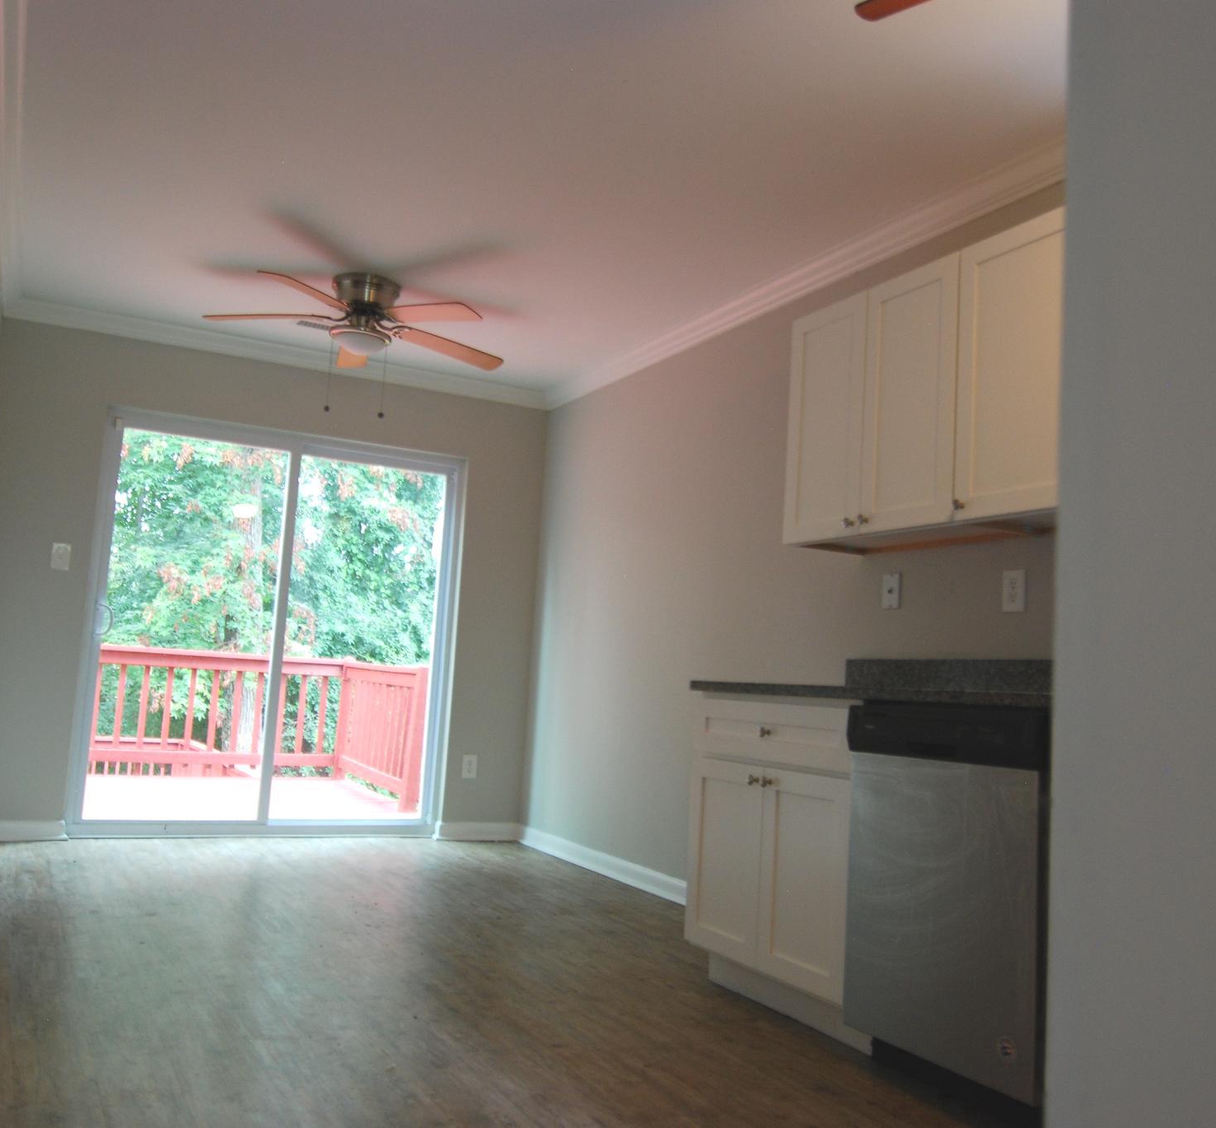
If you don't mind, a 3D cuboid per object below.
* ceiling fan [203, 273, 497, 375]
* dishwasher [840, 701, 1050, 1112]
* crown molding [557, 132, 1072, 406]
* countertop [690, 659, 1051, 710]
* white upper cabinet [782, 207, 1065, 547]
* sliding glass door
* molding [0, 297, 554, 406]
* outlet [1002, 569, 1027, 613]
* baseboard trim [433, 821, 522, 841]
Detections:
[{"bbox_3d":[-1.014,-1.019,4.705,1.290,0.300,1.270,6,-7,-26],"label":"ceiling fan"},{"bbox_3d":[1.005,0.770,2.682,0.615,0.825,0.618,6,-7,-28],"label":"dishwasher"},{"bbox_3d":[0.466,-1.049,4.809,0.080,0.085,3.690,6,-7,-28],"label":"crown molding"},{"bbox_3d":[0.907,0.312,3.021,0.684,0.140,1.450,6,-7,-28],"label":"countertop"},{"bbox_3d":[1.027,-0.461,3.349,0.325,0.767,1.150,6,-7,-28],"label":"white upper cabinet"},{"bbox_3d":[-1.658,0.345,5.734,1.810,2.040,0.120,6,-7,-26],"label":"sliding glass door"},{"bbox_3d":[-1.563,-1.063,5.824,2.760,0.085,0.080,6,-7,-26],"label":"molding"},{"bbox_3d":[1.185,0.080,3.271,0.010,0.120,0.077,6,-7,-28],"label":"outlet"},{"bbox_3d":[-0.687,1.445,6.089,0.470,0.095,0.018,6,-7,-26],"label":"baseboard trim"}]

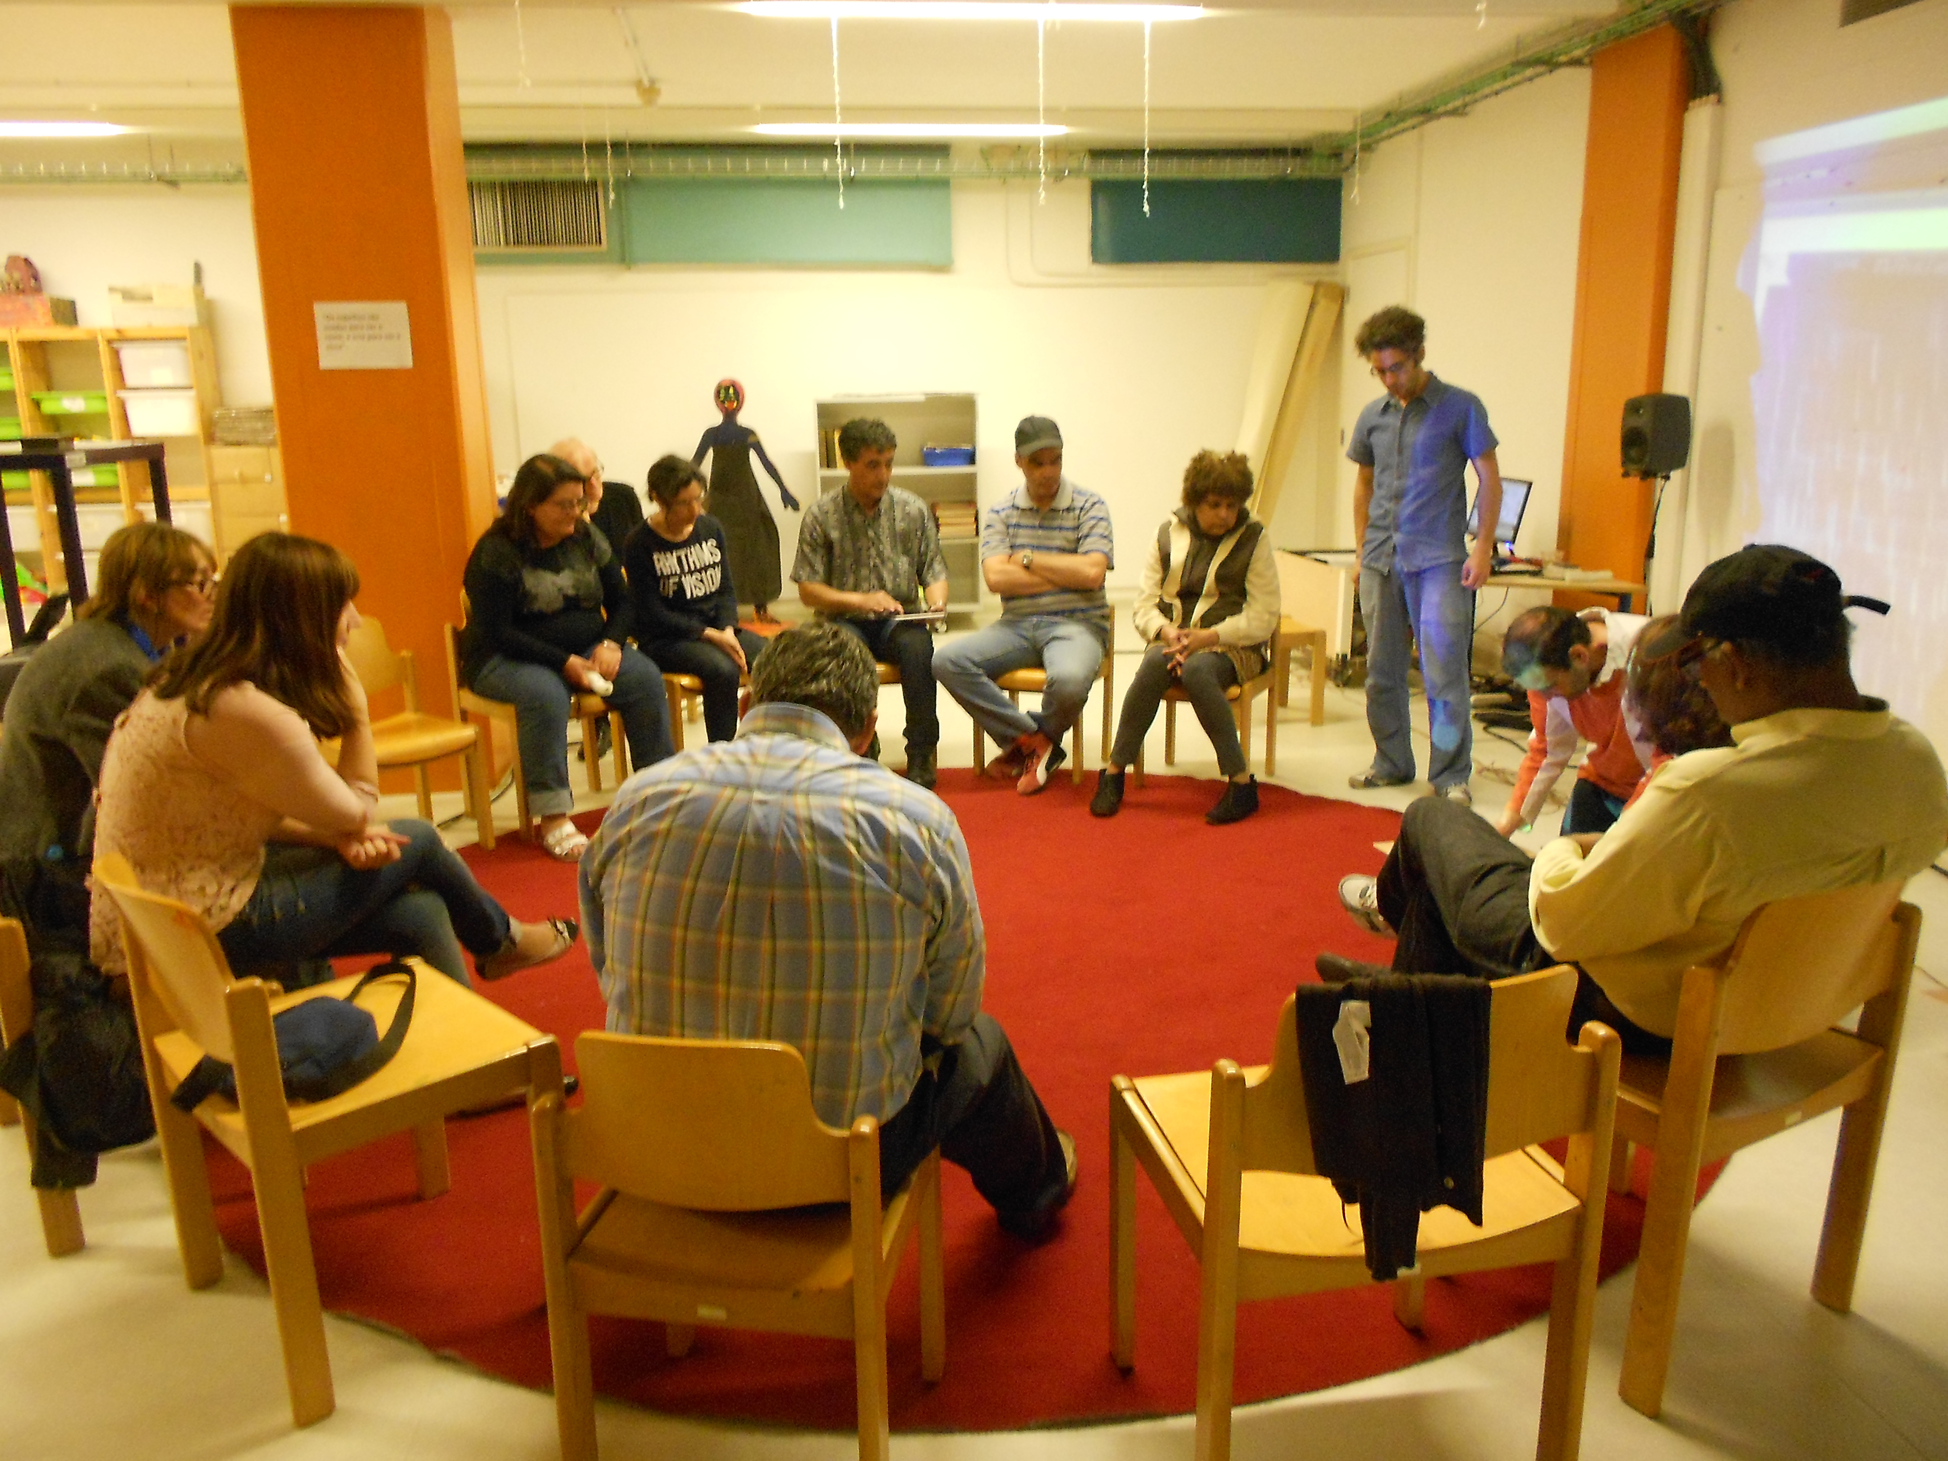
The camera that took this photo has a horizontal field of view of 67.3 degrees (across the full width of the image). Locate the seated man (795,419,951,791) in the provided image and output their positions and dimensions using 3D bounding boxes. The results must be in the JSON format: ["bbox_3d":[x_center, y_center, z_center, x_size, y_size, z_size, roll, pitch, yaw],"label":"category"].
[{"bbox_3d":[-0.430,-0.521,5.934,0.600,1.370,0.740,-2,12,-7],"label":"seated man"}]

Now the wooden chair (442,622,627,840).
[{"bbox_3d":[-1.477,-0.081,5.070,0.466,0.763,0.489,11,18,42],"label":"wooden chair"}]

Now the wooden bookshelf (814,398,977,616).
[{"bbox_3d":[-0.516,-1.510,9.790,1.060,1.400,0.400,-1,13,-1],"label":"wooden bookshelf"}]

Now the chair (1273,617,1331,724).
[{"bbox_3d":[1.220,-0.398,6.220,0.430,0.697,0.421,-2,13,-6],"label":"chair"}]

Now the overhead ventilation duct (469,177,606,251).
[{"bbox_3d":[-2.966,-3.412,9.693,1.080,0.490,0.130,-1,13,0],"label":"overhead ventilation duct"}]

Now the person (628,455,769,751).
[{"bbox_3d":[-1.068,-0.424,5.767,0.480,1.270,0.720,-10,14,-36],"label":"person"}]

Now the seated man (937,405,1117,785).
[{"bbox_3d":[0.208,-0.476,5.423,0.580,1.340,0.700,3,14,16],"label":"seated man"}]

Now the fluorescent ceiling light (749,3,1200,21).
[{"bbox_3d":[0.015,-2.423,4.910,1.530,0.070,0.110,-1,13,-2],"label":"fluorescent ceiling light"}]

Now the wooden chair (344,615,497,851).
[{"bbox_3d":[-1.980,0.028,4.907,0.510,0.760,0.480,8,15,39],"label":"wooden chair"}]

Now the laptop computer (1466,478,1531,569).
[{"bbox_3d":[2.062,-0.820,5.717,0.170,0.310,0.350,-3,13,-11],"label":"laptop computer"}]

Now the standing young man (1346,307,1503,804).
[{"bbox_3d":[1.619,-0.618,5.299,0.540,1.740,0.340,7,14,36],"label":"standing young man"}]

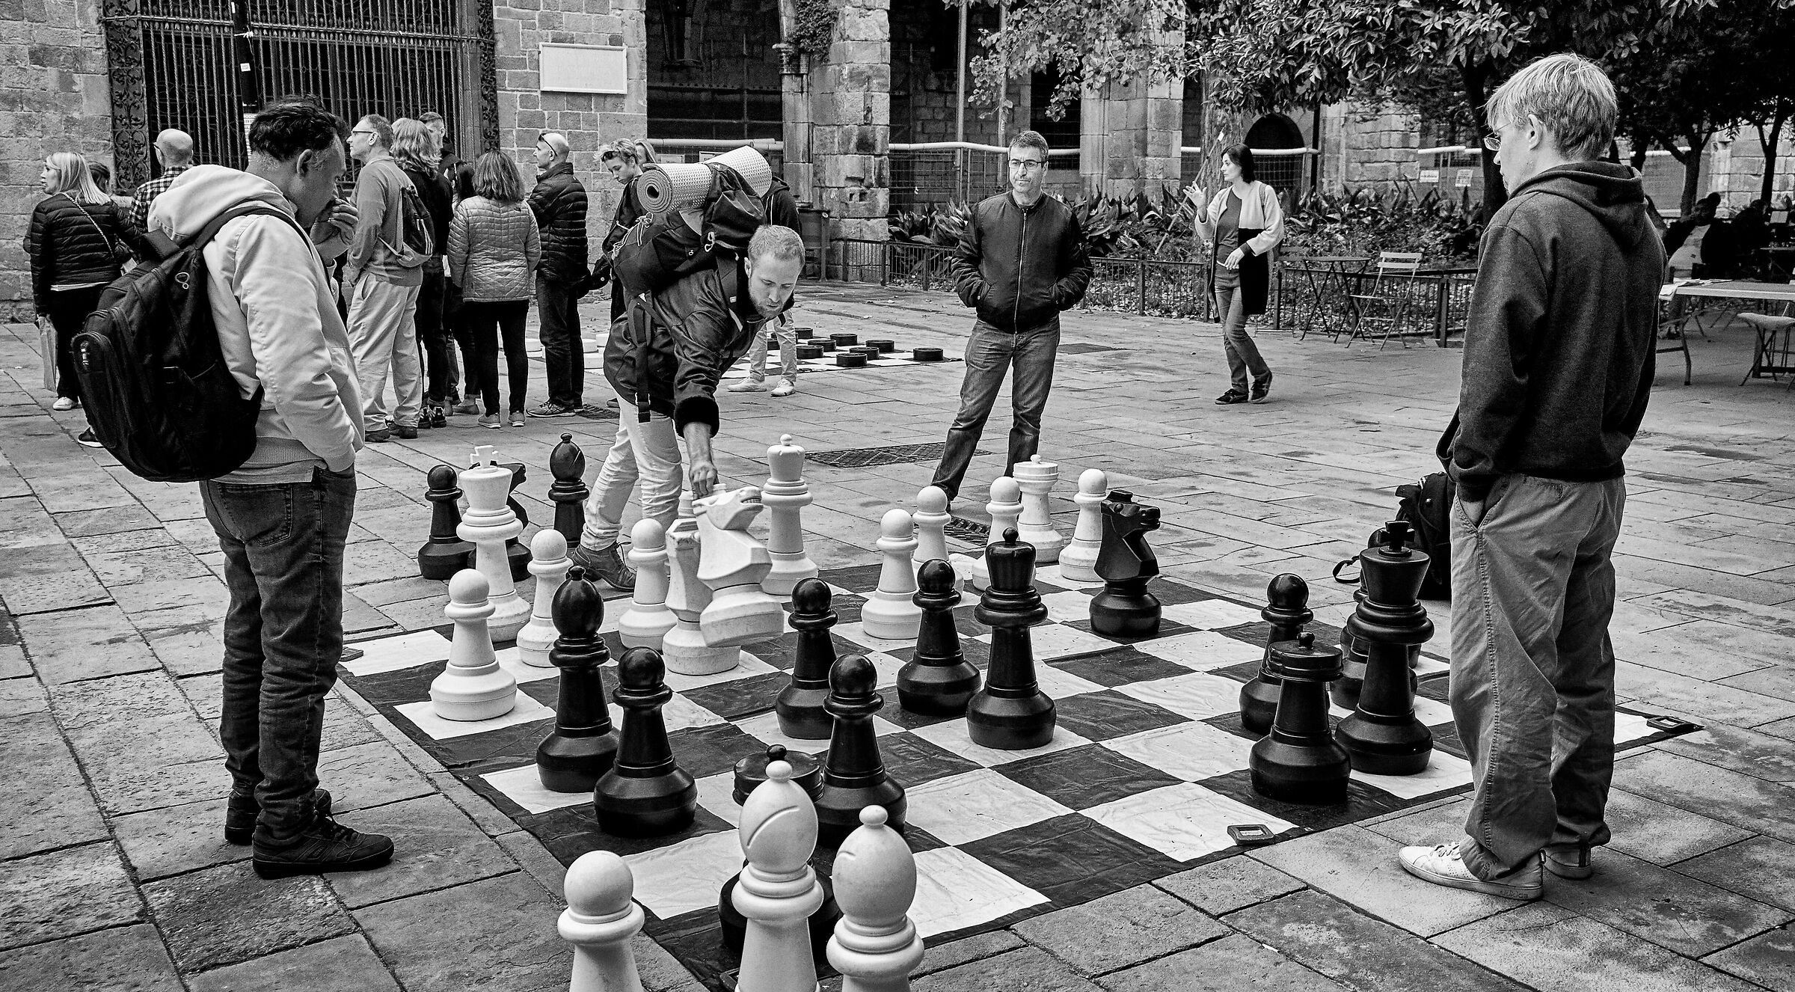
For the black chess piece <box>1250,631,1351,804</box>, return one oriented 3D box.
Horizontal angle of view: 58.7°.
[{"bbox_3d":[1.009,0.526,3.954,0.245,0.412,0.245,0,11,0],"label":"black chess piece"}]

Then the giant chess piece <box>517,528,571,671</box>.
[{"bbox_3d":[-1.124,0.313,5.089,0.243,0.420,0.243,0,11,0],"label":"giant chess piece"}]

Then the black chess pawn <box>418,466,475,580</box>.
[{"bbox_3d":[-1.802,0.092,6.364,0.242,0.432,0.242,0,10,0],"label":"black chess pawn"}]

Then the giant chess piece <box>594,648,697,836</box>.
[{"bbox_3d":[-0.593,0.558,3.730,0.237,0.416,0.237,0,11,0],"label":"giant chess piece"}]

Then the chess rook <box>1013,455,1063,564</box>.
[{"bbox_3d":[0.569,0.047,6.499,0.243,0.415,0.243,0,11,0],"label":"chess rook"}]

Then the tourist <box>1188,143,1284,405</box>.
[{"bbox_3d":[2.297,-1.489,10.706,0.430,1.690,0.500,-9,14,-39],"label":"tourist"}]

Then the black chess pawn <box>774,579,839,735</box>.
[{"bbox_3d":[-0.238,0.438,4.452,0.242,0.432,0.242,0,10,0],"label":"black chess pawn"}]

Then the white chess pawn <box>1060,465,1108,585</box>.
[{"bbox_3d":[0.760,0.102,6.263,0.242,0.432,0.242,0,10,0],"label":"white chess pawn"}]

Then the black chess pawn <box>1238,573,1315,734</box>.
[{"bbox_3d":[1.089,0.428,4.481,0.242,0.432,0.242,0,10,0],"label":"black chess pawn"}]

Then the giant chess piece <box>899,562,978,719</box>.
[{"bbox_3d":[0.120,0.395,4.581,0.237,0.416,0.237,0,11,0],"label":"giant chess piece"}]

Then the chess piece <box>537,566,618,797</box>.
[{"bbox_3d":[-0.792,0.443,3.987,0.237,0.546,0.237,0,11,0],"label":"chess piece"}]

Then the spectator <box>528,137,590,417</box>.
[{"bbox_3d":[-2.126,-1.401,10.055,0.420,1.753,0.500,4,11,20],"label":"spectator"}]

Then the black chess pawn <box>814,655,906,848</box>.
[{"bbox_3d":[-0.101,0.572,3.716,0.242,0.432,0.242,0,10,0],"label":"black chess pawn"}]

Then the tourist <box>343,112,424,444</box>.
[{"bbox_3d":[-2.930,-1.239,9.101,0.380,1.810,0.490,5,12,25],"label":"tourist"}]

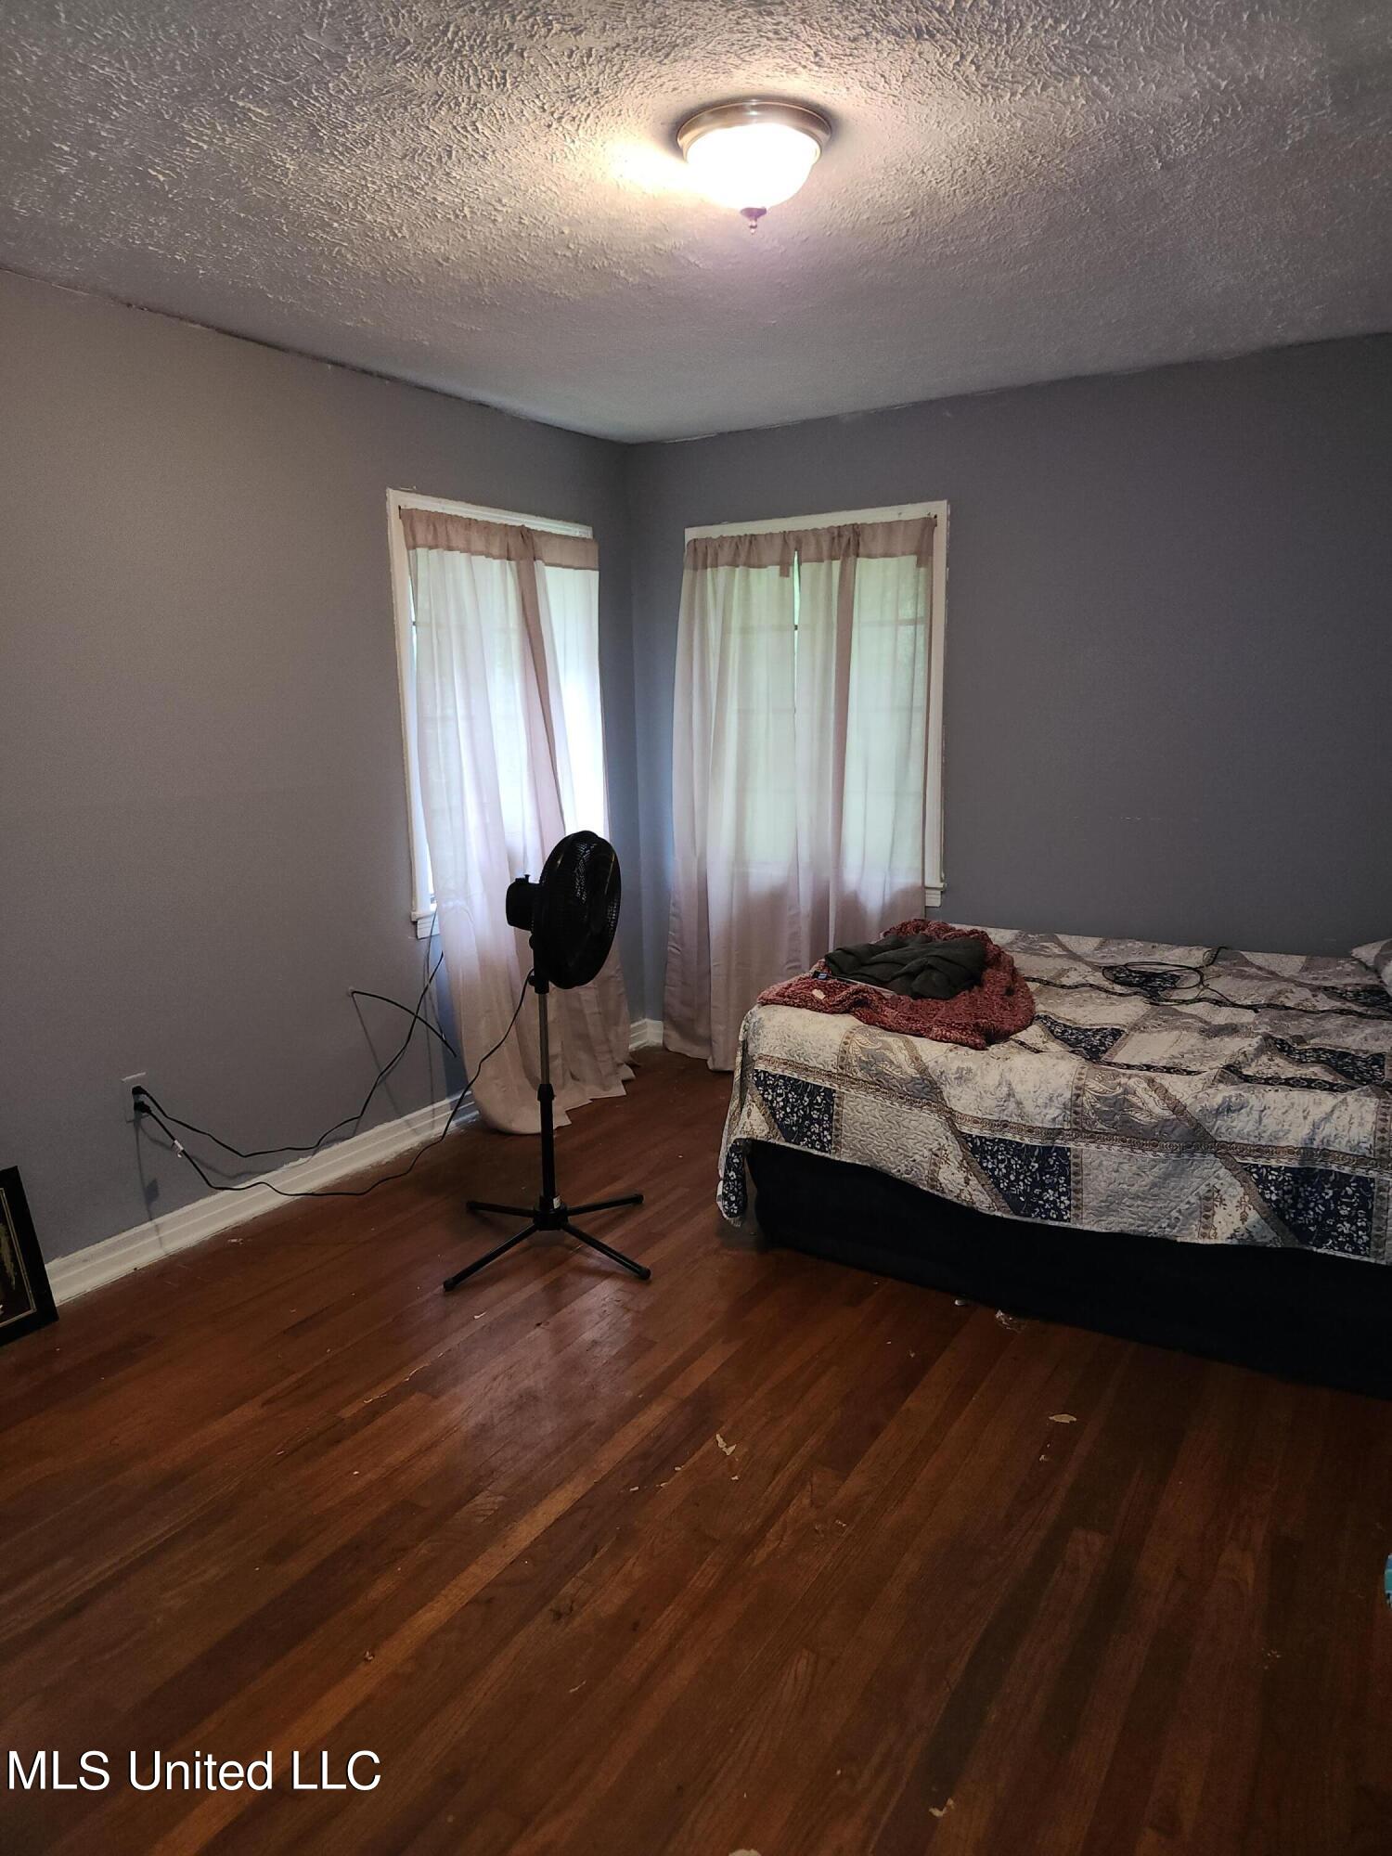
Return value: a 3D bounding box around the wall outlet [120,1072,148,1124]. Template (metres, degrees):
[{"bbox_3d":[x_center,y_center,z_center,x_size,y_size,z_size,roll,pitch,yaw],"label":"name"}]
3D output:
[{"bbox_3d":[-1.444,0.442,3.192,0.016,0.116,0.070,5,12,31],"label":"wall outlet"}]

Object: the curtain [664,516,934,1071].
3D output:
[{"bbox_3d":[0.305,-0.440,4.656,1.174,2.050,0.209,5,12,31],"label":"curtain"}]

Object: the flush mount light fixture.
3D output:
[{"bbox_3d":[0.100,-1.328,2.190,0.279,0.159,0.279,-1,10,0],"label":"flush mount light fixture"}]

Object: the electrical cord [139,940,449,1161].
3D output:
[{"bbox_3d":[-1.111,0.399,3.678,0.085,0.547,1.204,5,12,31],"label":"electrical cord"}]

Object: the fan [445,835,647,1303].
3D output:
[{"bbox_3d":[-0.401,0.305,3.274,0.517,1.114,0.507,-2,10,-5],"label":"fan"}]

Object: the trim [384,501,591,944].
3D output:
[{"bbox_3d":[-0.637,-0.742,4.349,0.070,1.408,1.095,5,12,31],"label":"trim"}]

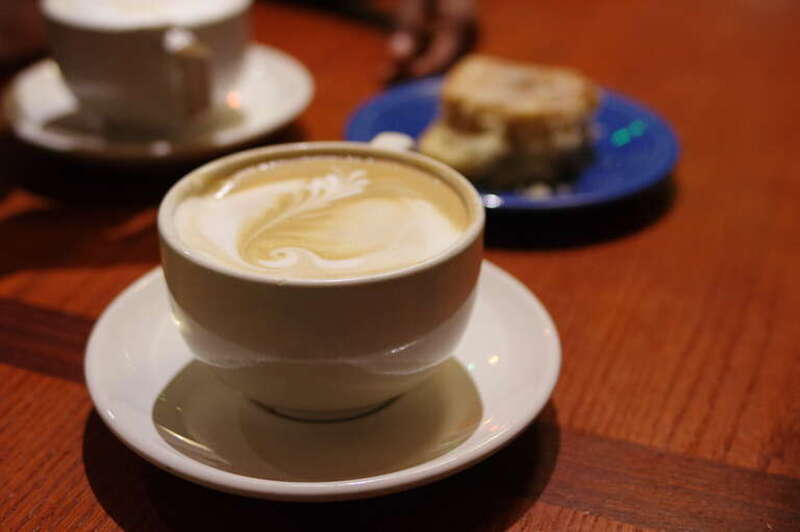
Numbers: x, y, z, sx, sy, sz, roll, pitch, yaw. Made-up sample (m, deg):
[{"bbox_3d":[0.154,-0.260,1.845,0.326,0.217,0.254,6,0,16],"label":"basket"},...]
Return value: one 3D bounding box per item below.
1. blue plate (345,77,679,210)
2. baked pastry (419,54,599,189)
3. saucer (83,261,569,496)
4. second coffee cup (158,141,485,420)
[{"bbox_3d":[0.056,-0.060,0.520,0.169,0.020,0.169,1,30,0],"label":"blue plate"},{"bbox_3d":[0.054,-0.076,0.512,0.080,0.035,0.066,13,32,19],"label":"baked pastry"},{"bbox_3d":[-0.025,0.033,0.357,0.160,0.021,0.160,1,30,0],"label":"saucer"},{"bbox_3d":[-0.021,0.001,0.356,0.102,0.065,0.133,9,31,13],"label":"second coffee cup"}]

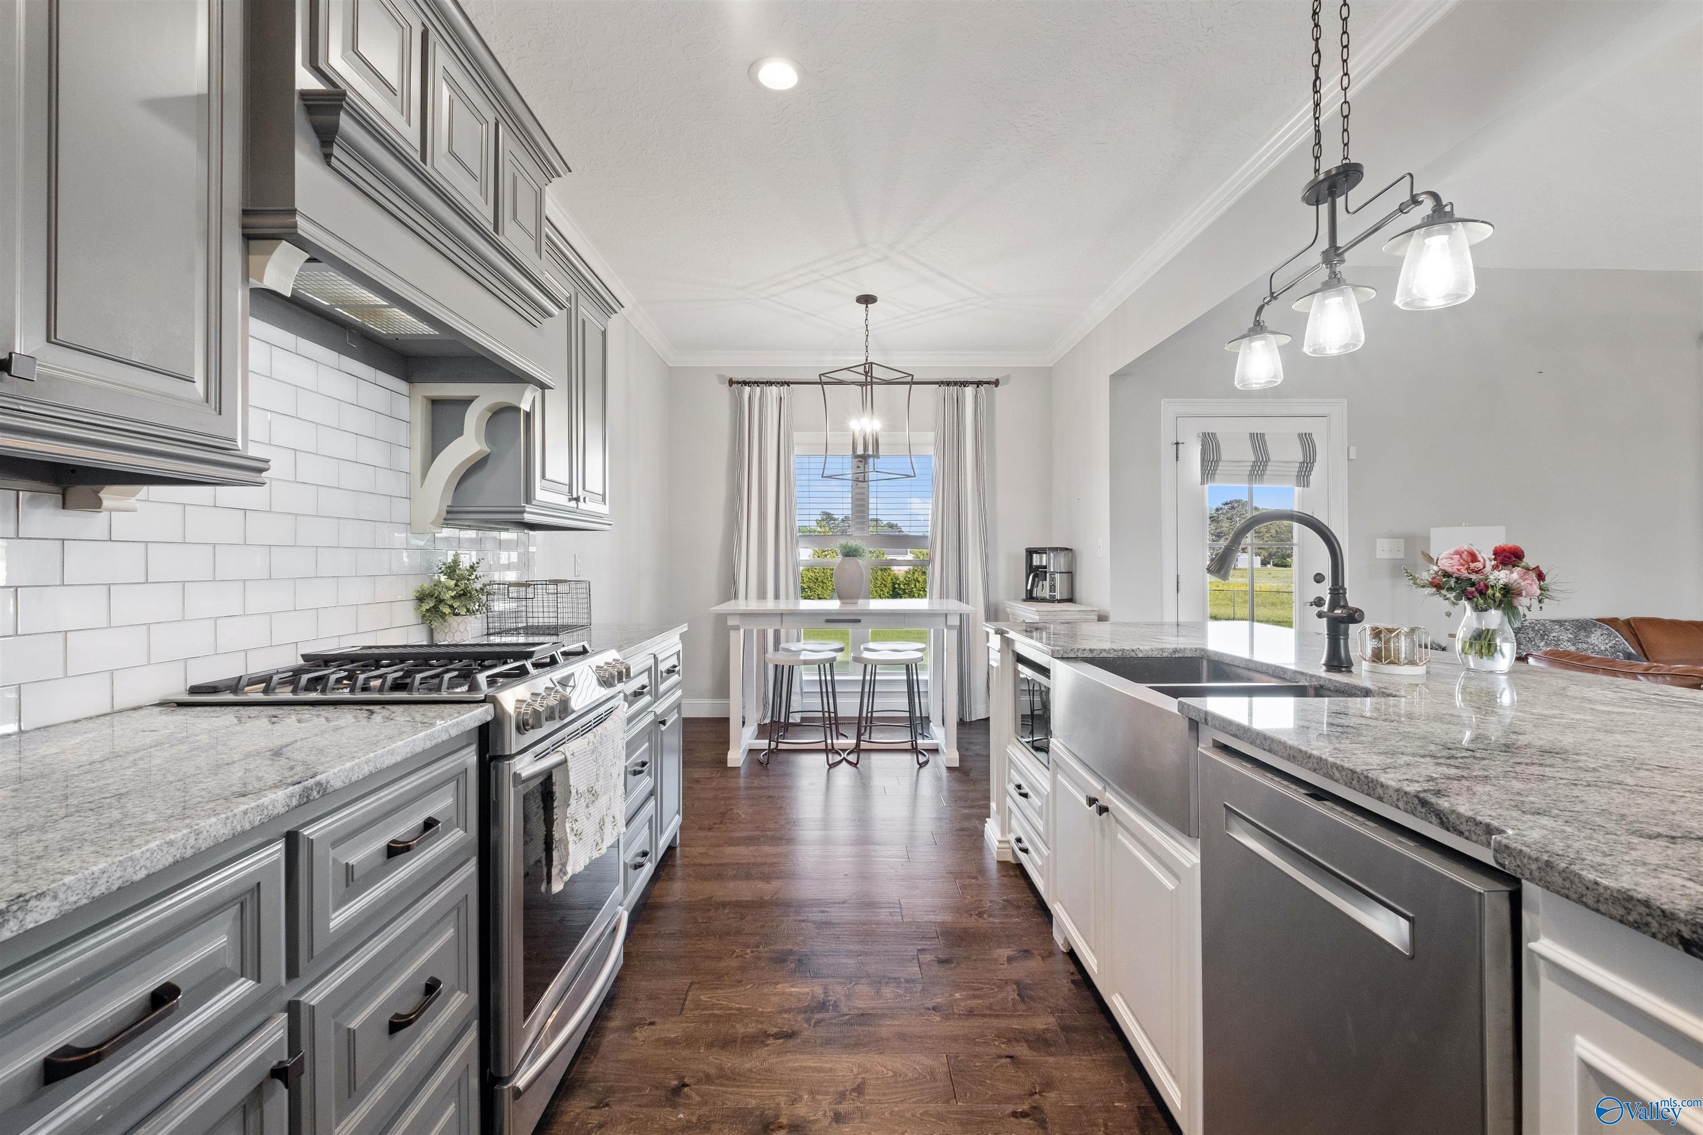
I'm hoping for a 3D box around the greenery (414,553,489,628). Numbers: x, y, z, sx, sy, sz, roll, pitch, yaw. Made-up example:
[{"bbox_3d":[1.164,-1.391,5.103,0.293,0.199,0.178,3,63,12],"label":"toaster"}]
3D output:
[{"bbox_3d":[-1.210,0.101,2.160,0.220,0.300,0.220,0,1,-1],"label":"greenery"}]

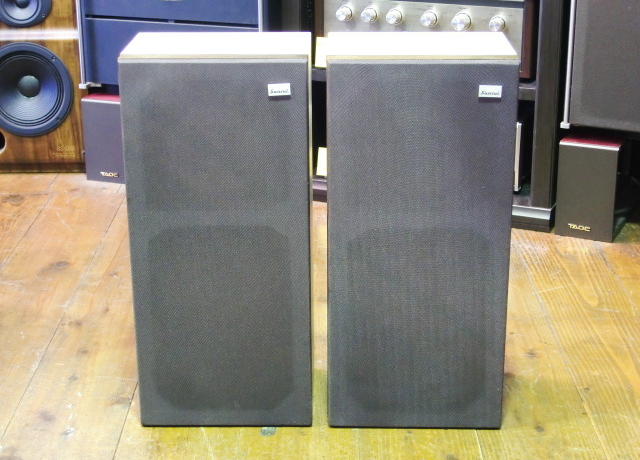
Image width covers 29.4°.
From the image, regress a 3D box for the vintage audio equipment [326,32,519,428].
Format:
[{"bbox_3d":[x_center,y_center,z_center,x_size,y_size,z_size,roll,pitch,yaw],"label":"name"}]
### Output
[{"bbox_3d":[0.144,0.007,1.835,0.259,0.575,0.180,0,21,1],"label":"vintage audio equipment"}]

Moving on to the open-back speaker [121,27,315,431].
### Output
[{"bbox_3d":[-0.143,0.004,1.847,0.259,0.575,0.180,0,21,1],"label":"open-back speaker"}]

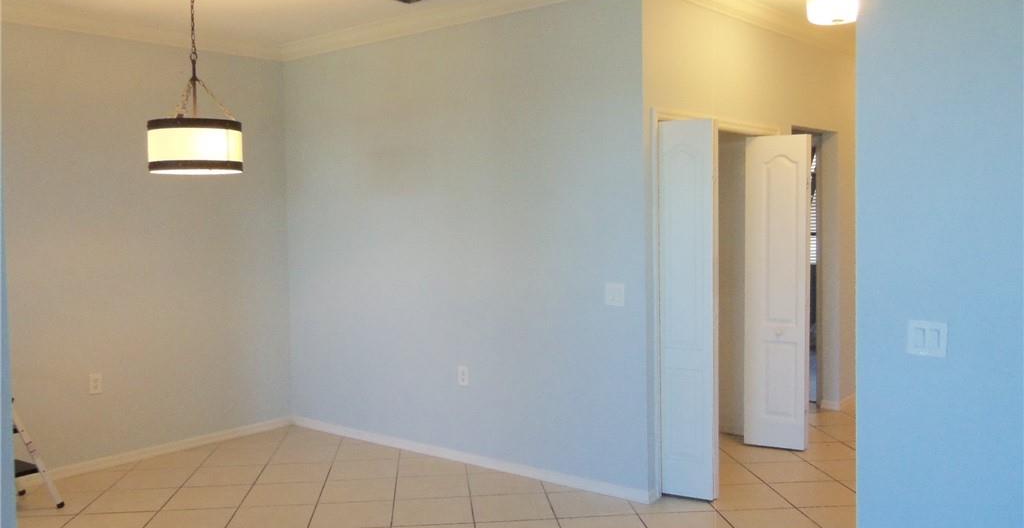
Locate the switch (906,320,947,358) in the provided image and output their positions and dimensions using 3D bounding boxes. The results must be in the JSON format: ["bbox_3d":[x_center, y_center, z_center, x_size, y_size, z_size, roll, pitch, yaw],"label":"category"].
[{"bbox_3d":[1.424,0.259,2.840,0.117,0.117,0.012,1,3,41],"label":"switch"}]

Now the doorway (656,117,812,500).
[{"bbox_3d":[1.377,0.214,5.006,0.300,2.030,1.500,1,3,40],"label":"doorway"}]

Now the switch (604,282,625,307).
[{"bbox_3d":[0.556,0.168,4.470,0.117,0.118,0.012,1,3,40],"label":"switch"}]

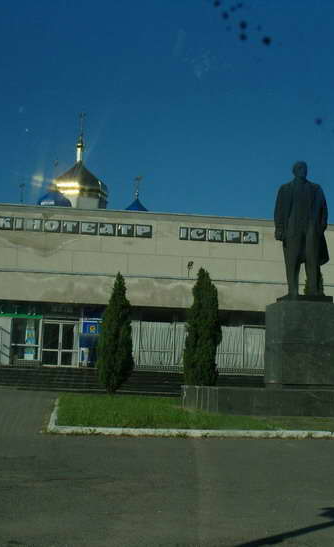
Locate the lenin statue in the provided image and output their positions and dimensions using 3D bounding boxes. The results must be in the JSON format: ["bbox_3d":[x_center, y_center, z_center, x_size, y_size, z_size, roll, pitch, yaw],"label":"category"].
[{"bbox_3d":[3.721,-1.222,22.000,1.420,3.834,1.000,3,-7,-10],"label":"lenin statue"}]

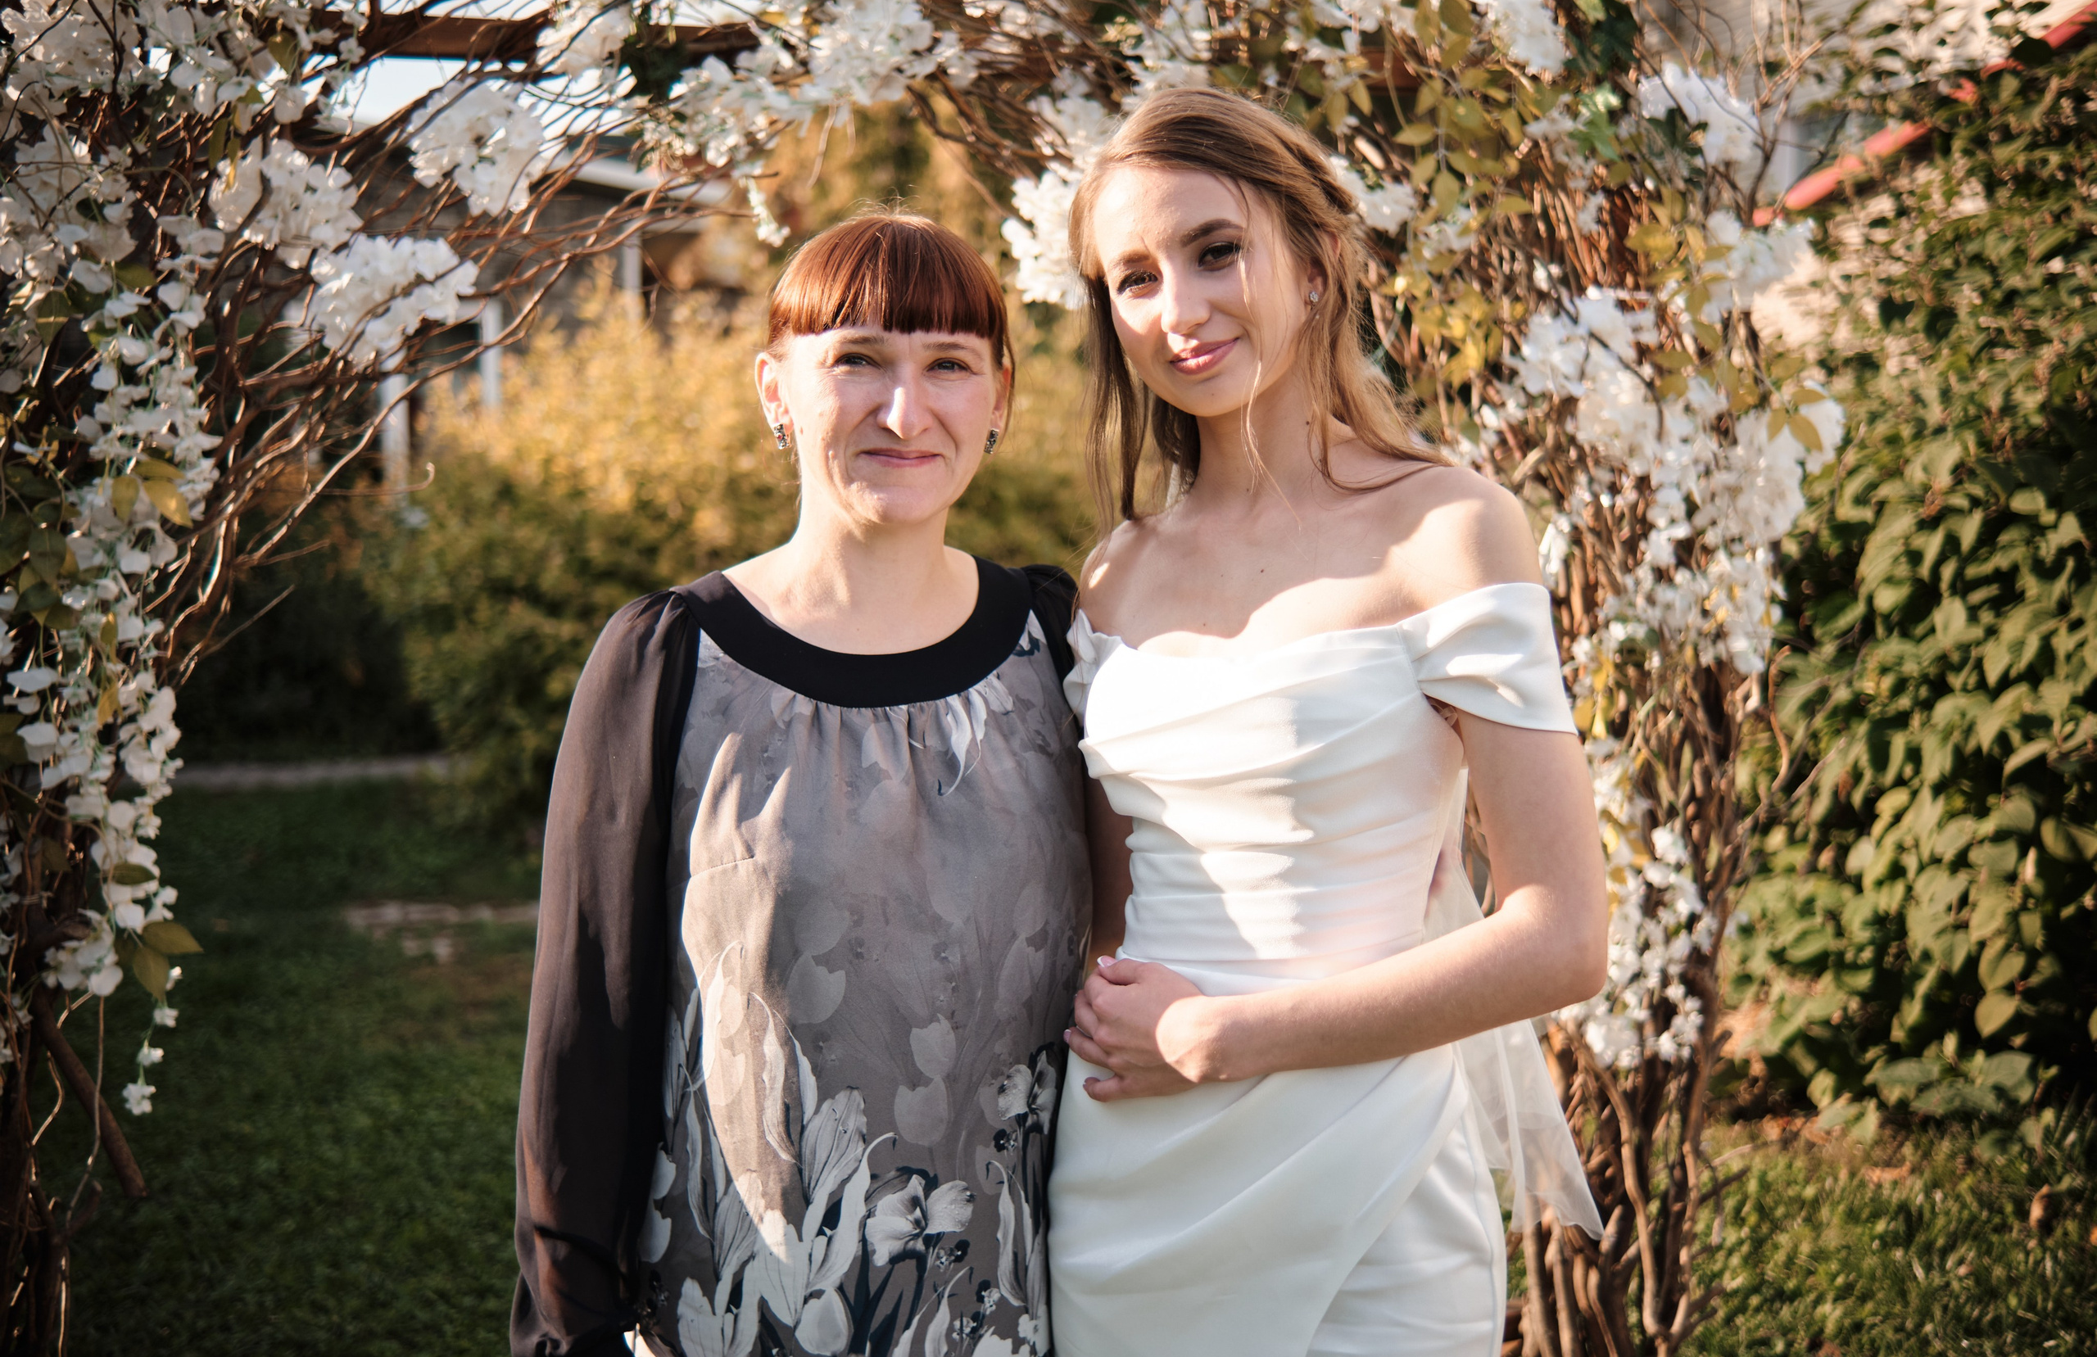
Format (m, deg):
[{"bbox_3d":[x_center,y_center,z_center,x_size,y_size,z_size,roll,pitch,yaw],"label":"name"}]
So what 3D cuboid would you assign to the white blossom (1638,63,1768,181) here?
[{"bbox_3d":[0.835,-0.710,2.600,0.158,0.143,0.125,0,2,9],"label":"white blossom"}]

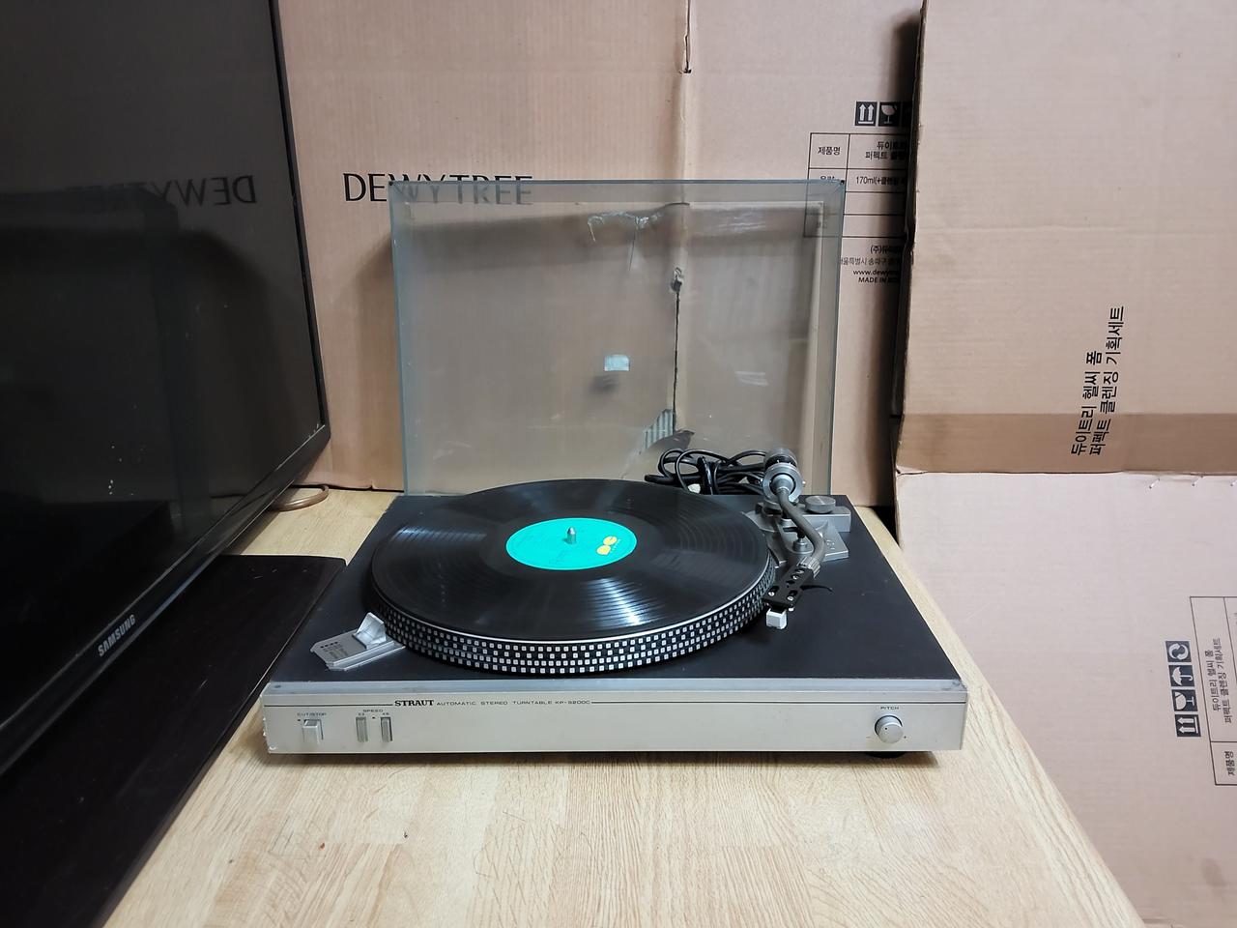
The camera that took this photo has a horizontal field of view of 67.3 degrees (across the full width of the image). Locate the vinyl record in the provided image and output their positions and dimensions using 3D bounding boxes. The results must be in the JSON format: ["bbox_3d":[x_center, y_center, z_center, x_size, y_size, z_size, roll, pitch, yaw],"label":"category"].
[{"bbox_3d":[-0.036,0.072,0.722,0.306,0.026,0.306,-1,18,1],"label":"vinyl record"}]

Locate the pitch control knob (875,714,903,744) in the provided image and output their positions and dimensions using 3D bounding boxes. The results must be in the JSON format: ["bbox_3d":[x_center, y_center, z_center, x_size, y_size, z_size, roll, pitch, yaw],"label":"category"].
[{"bbox_3d":[0.165,0.163,0.566,0.015,0.015,0.007,-1,18,1],"label":"pitch control knob"}]

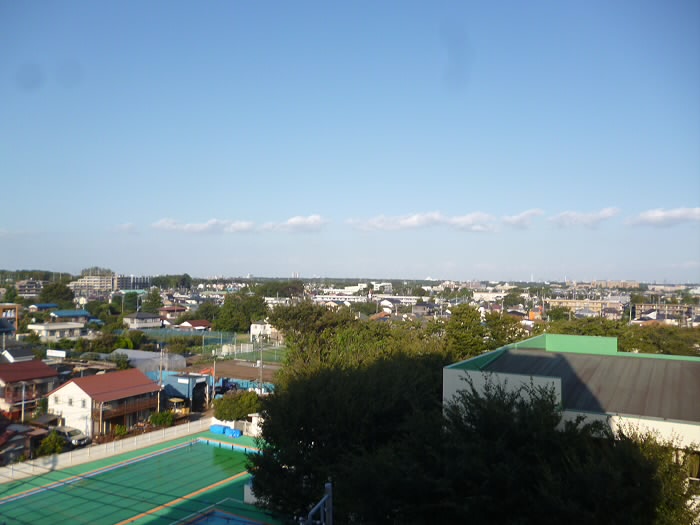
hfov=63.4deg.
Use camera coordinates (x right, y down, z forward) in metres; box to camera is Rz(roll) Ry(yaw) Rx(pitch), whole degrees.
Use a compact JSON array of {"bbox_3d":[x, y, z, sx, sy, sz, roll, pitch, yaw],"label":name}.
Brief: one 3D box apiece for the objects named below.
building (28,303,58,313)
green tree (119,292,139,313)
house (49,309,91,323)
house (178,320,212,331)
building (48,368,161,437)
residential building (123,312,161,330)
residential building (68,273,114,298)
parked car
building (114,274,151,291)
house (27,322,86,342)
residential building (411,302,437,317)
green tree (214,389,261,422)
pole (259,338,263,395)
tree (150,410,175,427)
[{"bbox_3d":[-178.347,27.123,330.000,9.000,6.800,13.500,-1,-2,33],"label":"building"},{"bbox_3d":[-105.148,21.082,270.000,9.000,13.068,8.500,0,-2,0],"label":"green tree"},{"bbox_3d":[-104.652,21.808,212.000,7.000,8.041,12.300,-1,-2,33],"label":"house"},{"bbox_3d":[-53.582,23.530,197.000,7.500,6.000,10.000,-1,-2,33],"label":"house"},{"bbox_3d":[-33.592,18.879,78.095,9.420,6.870,10.930,0,-2,24],"label":"building"},{"bbox_3d":[-76.754,21.916,208.432,8.000,7.700,10.500,-1,-2,41],"label":"residential building"},{"bbox_3d":[-252.017,25.347,552.000,41.000,23.500,12.000,0,-2,3],"label":"residential building"},{"bbox_3d":[-33.969,21.014,68.148,4.500,1.600,1.720,-1,-2,29],"label":"parked car"},{"bbox_3d":[-219.223,25.514,572.000,12.000,22.000,46.000,-1,-2,15],"label":"building"},{"bbox_3d":[-90.714,21.973,175.000,8.000,5.618,14.000,0,-2,26],"label":"house"},{"bbox_3d":[40.183,25.676,305.391,9.000,7.700,10.000,-1,-2,35],"label":"residential building"},{"bbox_3d":[-14.991,19.986,75.446,6.100,4.800,5.400,1,-2,-11],"label":"green tree"},{"bbox_3d":[-15.491,17.826,98.000,0.450,10.204,0.400,0,-2,0],"label":"pole"},{"bbox_3d":[-25.633,21.359,77.405,3.000,2.000,2.200,1,-2,-24],"label":"tree"}]

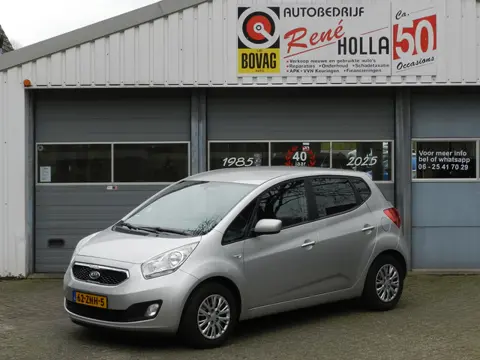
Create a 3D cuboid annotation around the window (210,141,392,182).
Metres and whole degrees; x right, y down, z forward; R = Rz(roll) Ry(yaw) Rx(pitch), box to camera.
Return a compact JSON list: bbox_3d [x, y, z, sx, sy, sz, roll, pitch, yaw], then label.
[{"bbox_3d":[0.833,-0.251,14.428,2.540,0.585,0.060,0,3,-2],"label":"window"}]

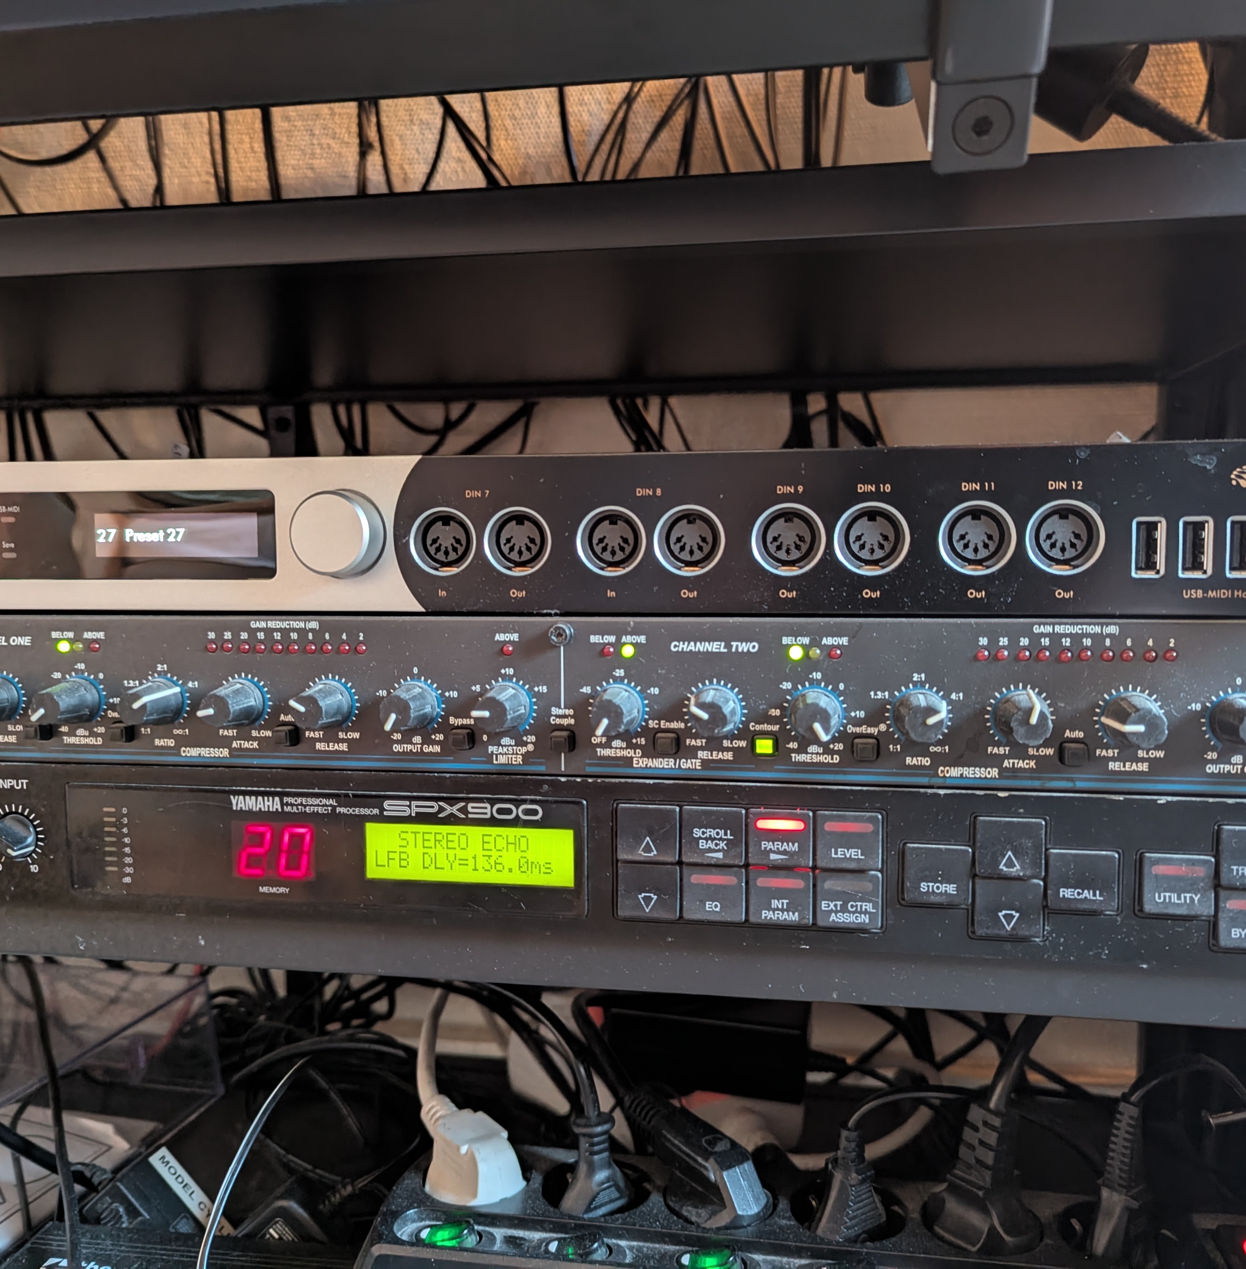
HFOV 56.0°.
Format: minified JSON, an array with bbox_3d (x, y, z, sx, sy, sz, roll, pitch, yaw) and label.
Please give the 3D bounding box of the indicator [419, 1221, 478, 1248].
[{"bbox_3d":[-0.059,0.204,0.397,0.018,0.006,0.011,0,5,10],"label":"indicator"}]

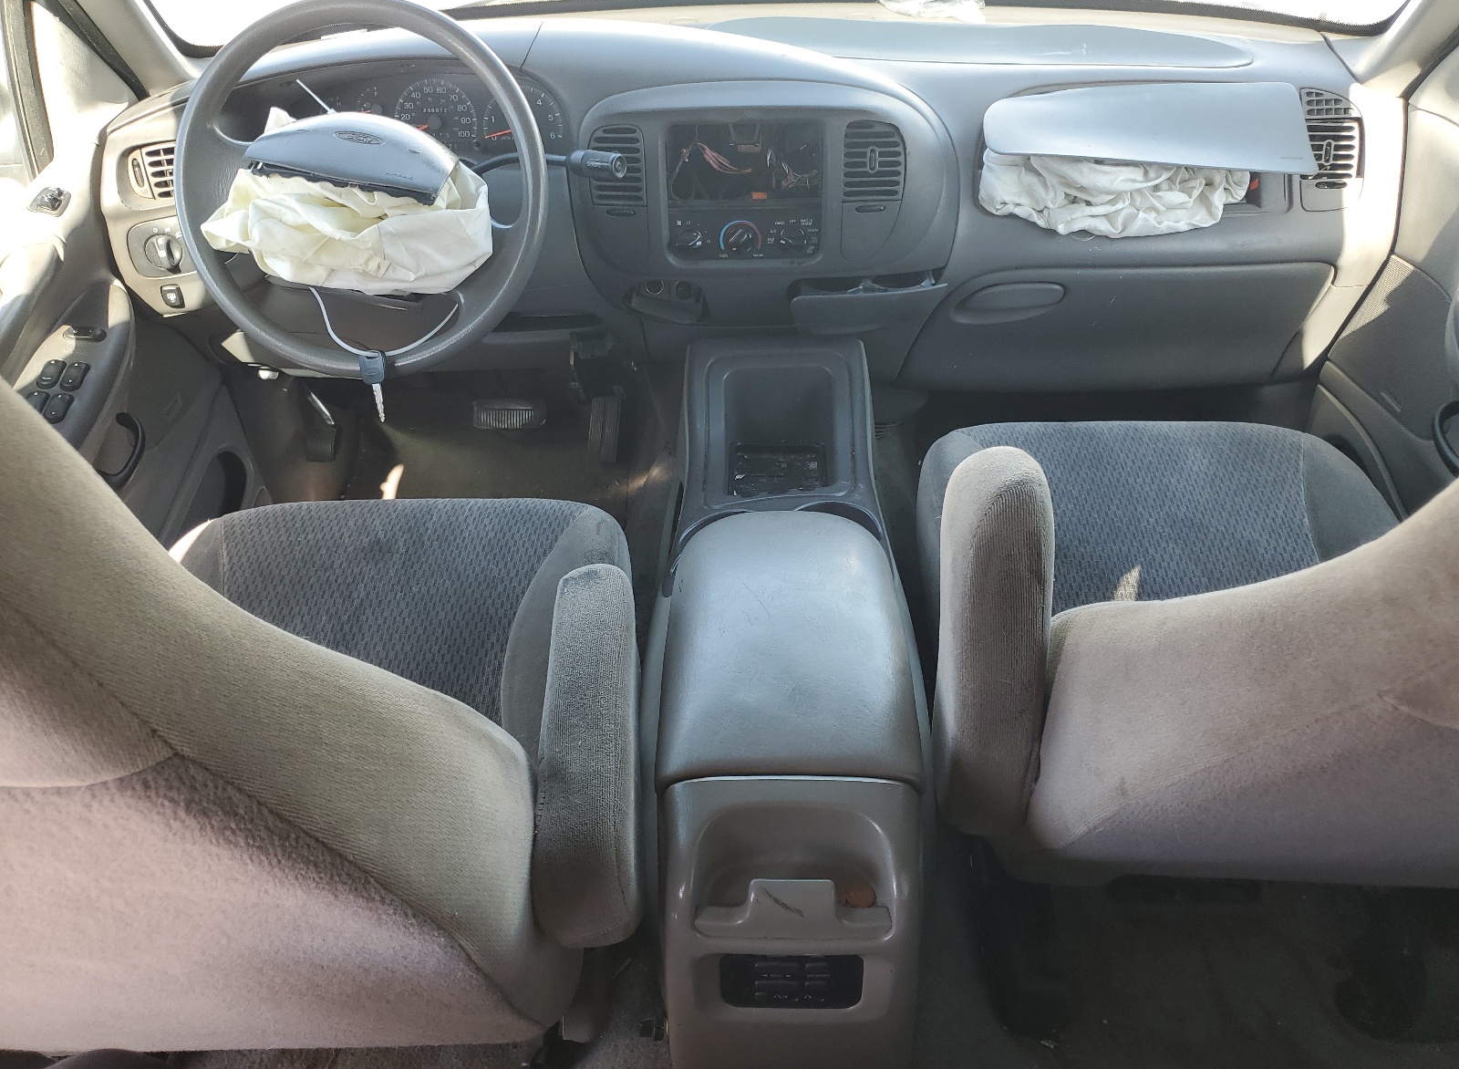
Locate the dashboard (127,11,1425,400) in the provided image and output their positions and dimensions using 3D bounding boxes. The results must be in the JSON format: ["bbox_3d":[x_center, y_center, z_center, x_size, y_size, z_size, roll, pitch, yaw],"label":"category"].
[{"bbox_3d":[0.023,-0.463,1.476,1.520,0.415,0.420,0,35,1],"label":"dashboard"}]

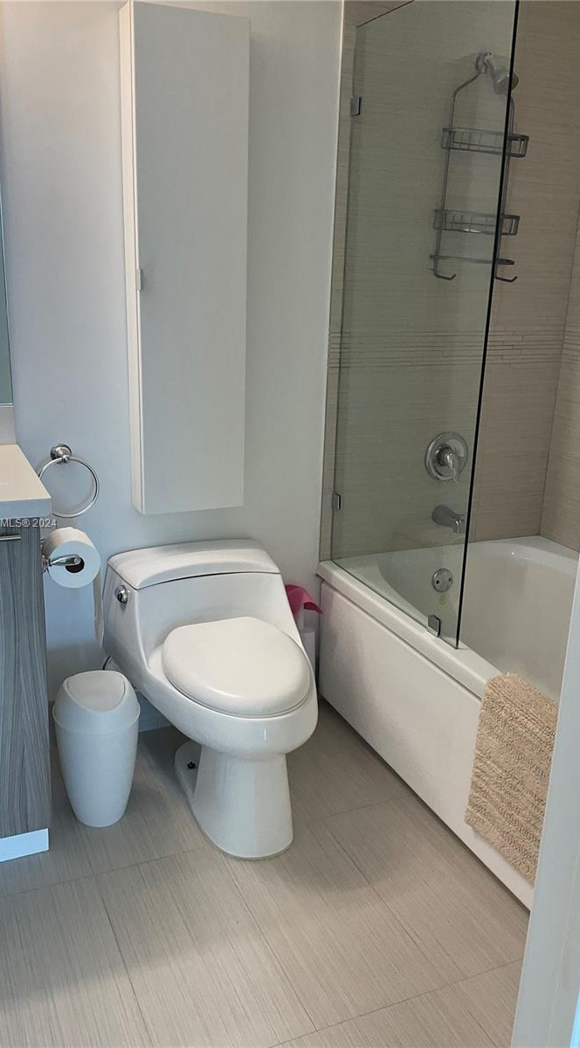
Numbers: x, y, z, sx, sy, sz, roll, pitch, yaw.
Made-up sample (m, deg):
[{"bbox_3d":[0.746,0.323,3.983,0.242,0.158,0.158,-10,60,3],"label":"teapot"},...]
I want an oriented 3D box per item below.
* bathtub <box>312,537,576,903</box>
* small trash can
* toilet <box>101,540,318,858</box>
[{"bbox_3d":[0.806,0.526,2.423,0.905,0.490,1.530,-6,18,-23],"label":"bathtub"},{"bbox_3d":[-0.498,0.575,2.284,0.220,0.400,0.220,2,17,0],"label":"small trash can"},{"bbox_3d":[-0.172,0.444,2.398,0.520,0.605,0.710,-6,18,-23],"label":"toilet"}]

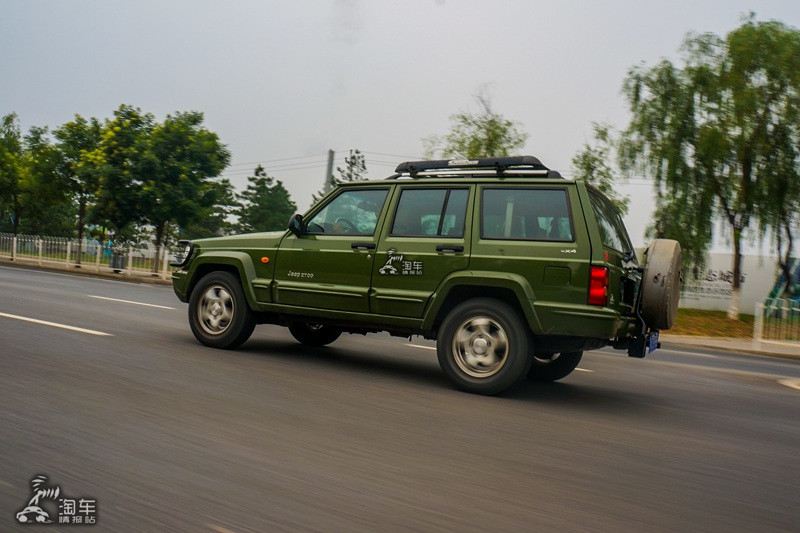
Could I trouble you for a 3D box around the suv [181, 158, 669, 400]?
[{"bbox_3d":[0.098,0.044,6.067,4.406,1.780,1.820,5,-3,29],"label":"suv"}]

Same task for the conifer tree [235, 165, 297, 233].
[{"bbox_3d":[-7.014,-2.245,34.000,3.900,5.918,3.900,5,-2,29],"label":"conifer tree"}]

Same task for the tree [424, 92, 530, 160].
[{"bbox_3d":[2.962,-2.843,26.500,4.600,8.310,4.600,5,-2,29],"label":"tree"}]

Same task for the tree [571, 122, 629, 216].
[{"bbox_3d":[7.483,-1.838,25.000,2.700,7.127,2.700,5,-2,29],"label":"tree"}]

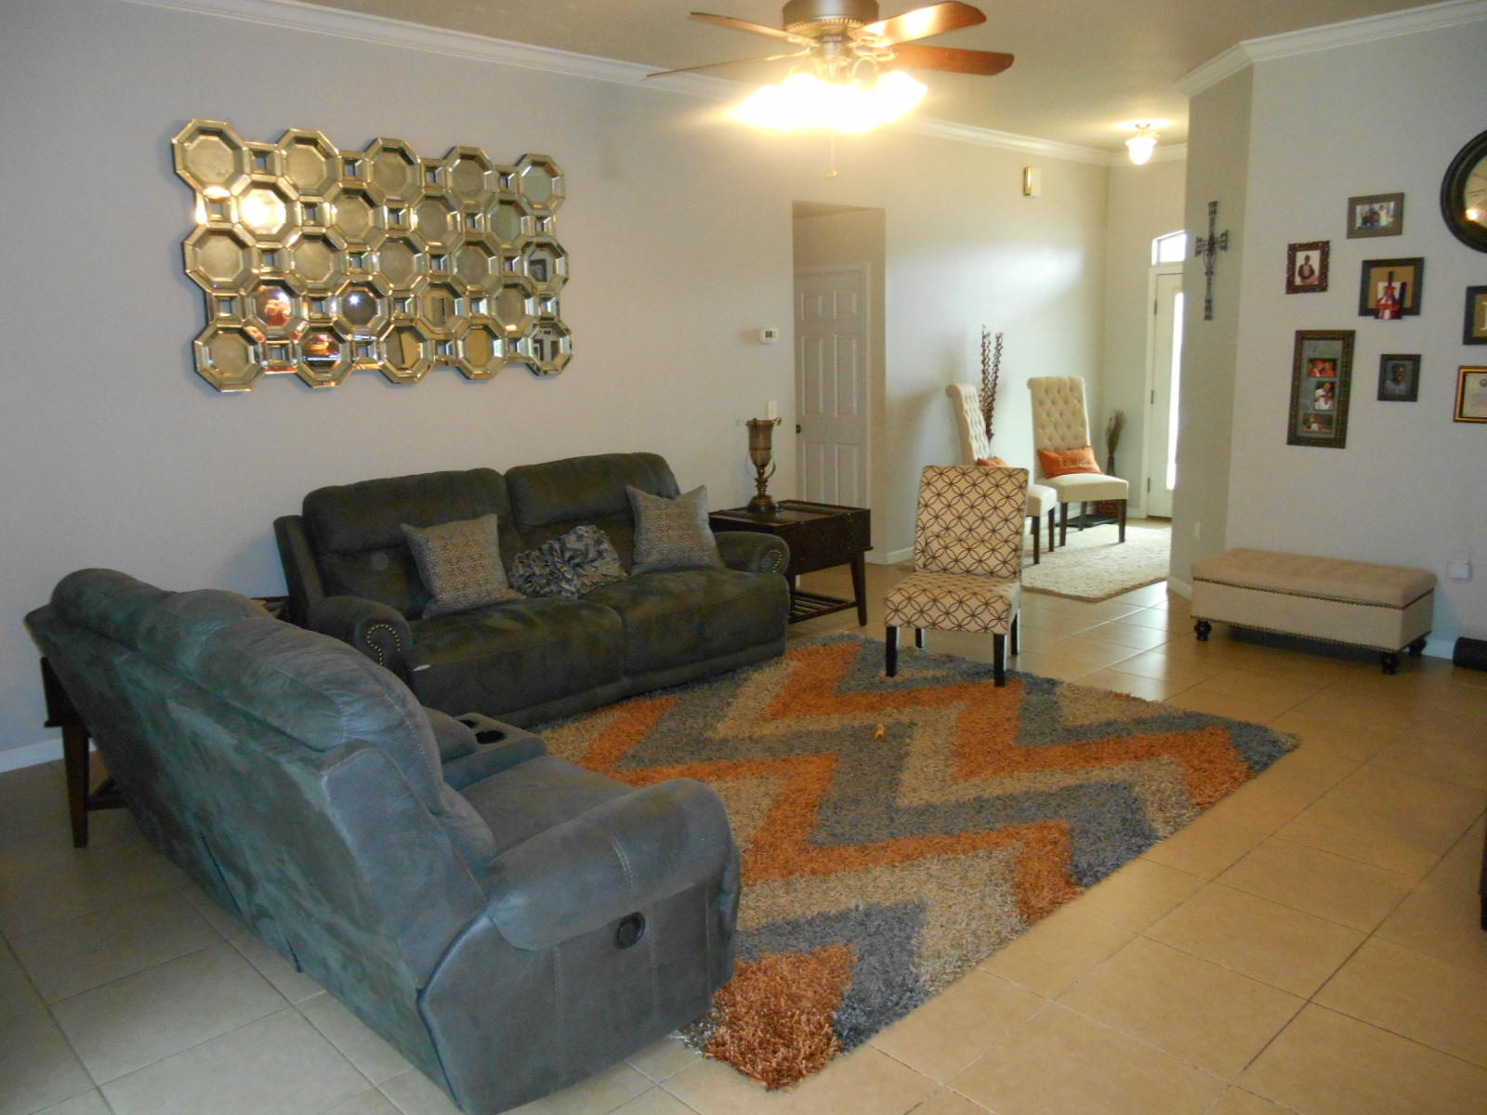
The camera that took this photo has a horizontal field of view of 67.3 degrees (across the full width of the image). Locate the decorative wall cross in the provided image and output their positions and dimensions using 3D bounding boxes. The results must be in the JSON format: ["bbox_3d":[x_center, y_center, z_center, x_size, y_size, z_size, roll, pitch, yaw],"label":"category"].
[{"bbox_3d":[2.652,-1.680,6.337,0.030,0.650,0.430,-1,11,2],"label":"decorative wall cross"}]

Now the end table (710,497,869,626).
[{"bbox_3d":[0.251,0.060,6.285,0.726,0.644,0.631,-11,15,-43],"label":"end table"}]

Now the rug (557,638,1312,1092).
[{"bbox_3d":[0.299,0.777,4.231,2.908,0.040,2.431,-11,15,-42],"label":"rug"}]

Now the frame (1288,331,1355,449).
[{"bbox_3d":[2.954,-0.859,5.708,0.025,0.588,0.283,-11,15,-42],"label":"frame"}]

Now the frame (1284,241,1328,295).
[{"bbox_3d":[2.841,-1.462,5.632,0.022,0.242,0.197,-11,15,-43],"label":"frame"}]

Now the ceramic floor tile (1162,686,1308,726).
[{"bbox_3d":[2.008,0.654,4.750,0.428,0.010,0.428,-11,15,-43],"label":"ceramic floor tile"}]

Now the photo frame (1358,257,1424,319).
[{"bbox_3d":[3.045,-1.269,5.256,0.030,0.262,0.265,-11,14,-42],"label":"photo frame"}]

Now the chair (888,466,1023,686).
[{"bbox_3d":[1.013,0.070,5.278,0.560,0.925,0.670,3,11,21],"label":"chair"}]

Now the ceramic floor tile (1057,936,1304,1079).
[{"bbox_3d":[1.058,1.081,2.700,0.433,0.010,0.433,-11,15,-42],"label":"ceramic floor tile"}]

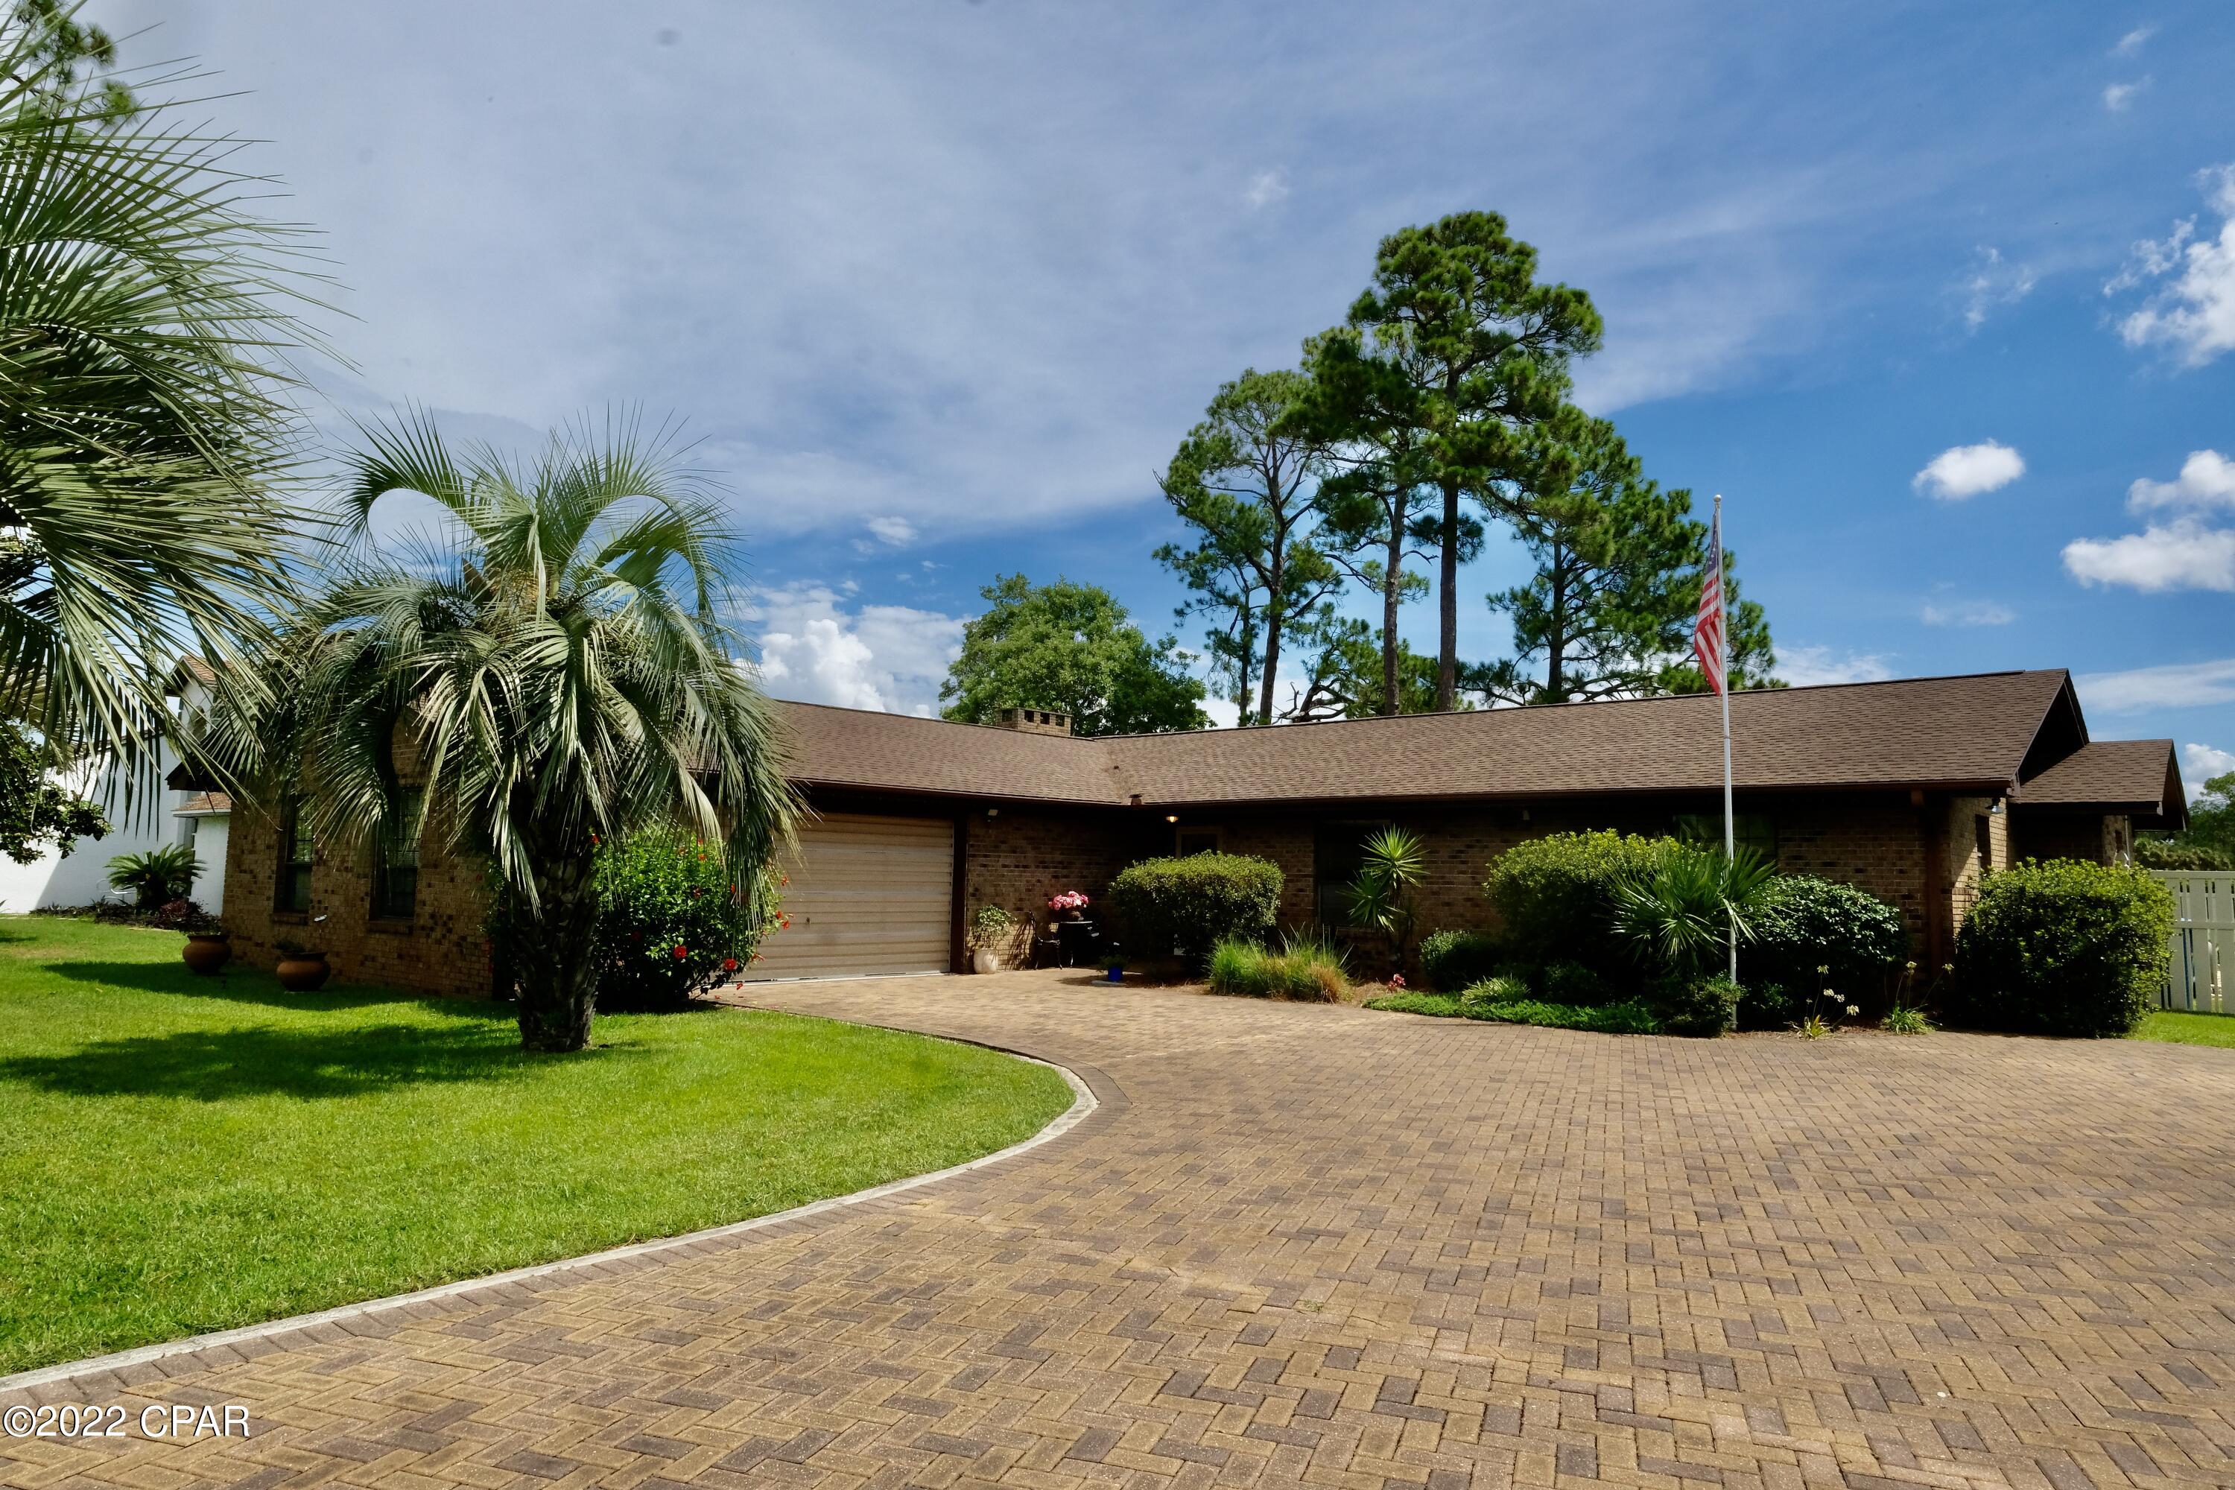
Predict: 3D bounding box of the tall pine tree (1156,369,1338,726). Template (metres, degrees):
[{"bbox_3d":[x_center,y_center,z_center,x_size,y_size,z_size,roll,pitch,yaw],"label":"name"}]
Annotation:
[{"bbox_3d":[4.177,-3.533,42.328,5.968,17.902,5.968,1,-6,6],"label":"tall pine tree"}]

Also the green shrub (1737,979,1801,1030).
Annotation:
[{"bbox_3d":[6.678,2.663,13.391,0.575,0.476,0.575,-2,-6,26],"label":"green shrub"}]

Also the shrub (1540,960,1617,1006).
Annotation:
[{"bbox_3d":[5.302,2.746,15.008,0.852,0.540,0.766,-1,-6,19],"label":"shrub"}]

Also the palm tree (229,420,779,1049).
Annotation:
[{"bbox_3d":[-4.782,-0.033,10.815,4.045,4.989,4.045,3,-6,-24],"label":"palm tree"}]

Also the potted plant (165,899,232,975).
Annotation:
[{"bbox_3d":[-11.782,2.439,16.715,0.694,0.929,0.694,5,-7,-35],"label":"potted plant"}]

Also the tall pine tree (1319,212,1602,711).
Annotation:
[{"bbox_3d":[9.899,-5.359,37.446,8.255,20.803,8.255,0,-6,15],"label":"tall pine tree"}]

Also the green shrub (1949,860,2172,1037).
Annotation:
[{"bbox_3d":[10.066,2.127,13.973,1.924,1.775,1.732,-3,-7,35],"label":"green shrub"}]

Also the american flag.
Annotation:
[{"bbox_3d":[6.231,-1.533,13.704,0.330,2.033,0.250,-1,-6,25],"label":"american flag"}]

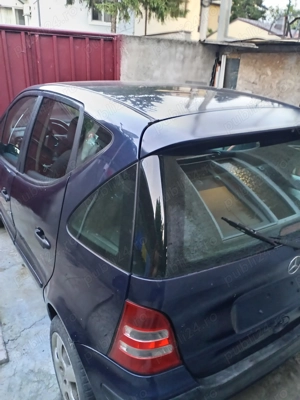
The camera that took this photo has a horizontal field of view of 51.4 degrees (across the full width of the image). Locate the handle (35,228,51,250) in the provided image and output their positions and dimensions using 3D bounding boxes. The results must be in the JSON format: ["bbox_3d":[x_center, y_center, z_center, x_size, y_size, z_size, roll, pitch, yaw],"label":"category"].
[{"bbox_3d":[-0.520,0.185,1.520,0.042,0.043,0.190,-5,26,-34],"label":"handle"}]

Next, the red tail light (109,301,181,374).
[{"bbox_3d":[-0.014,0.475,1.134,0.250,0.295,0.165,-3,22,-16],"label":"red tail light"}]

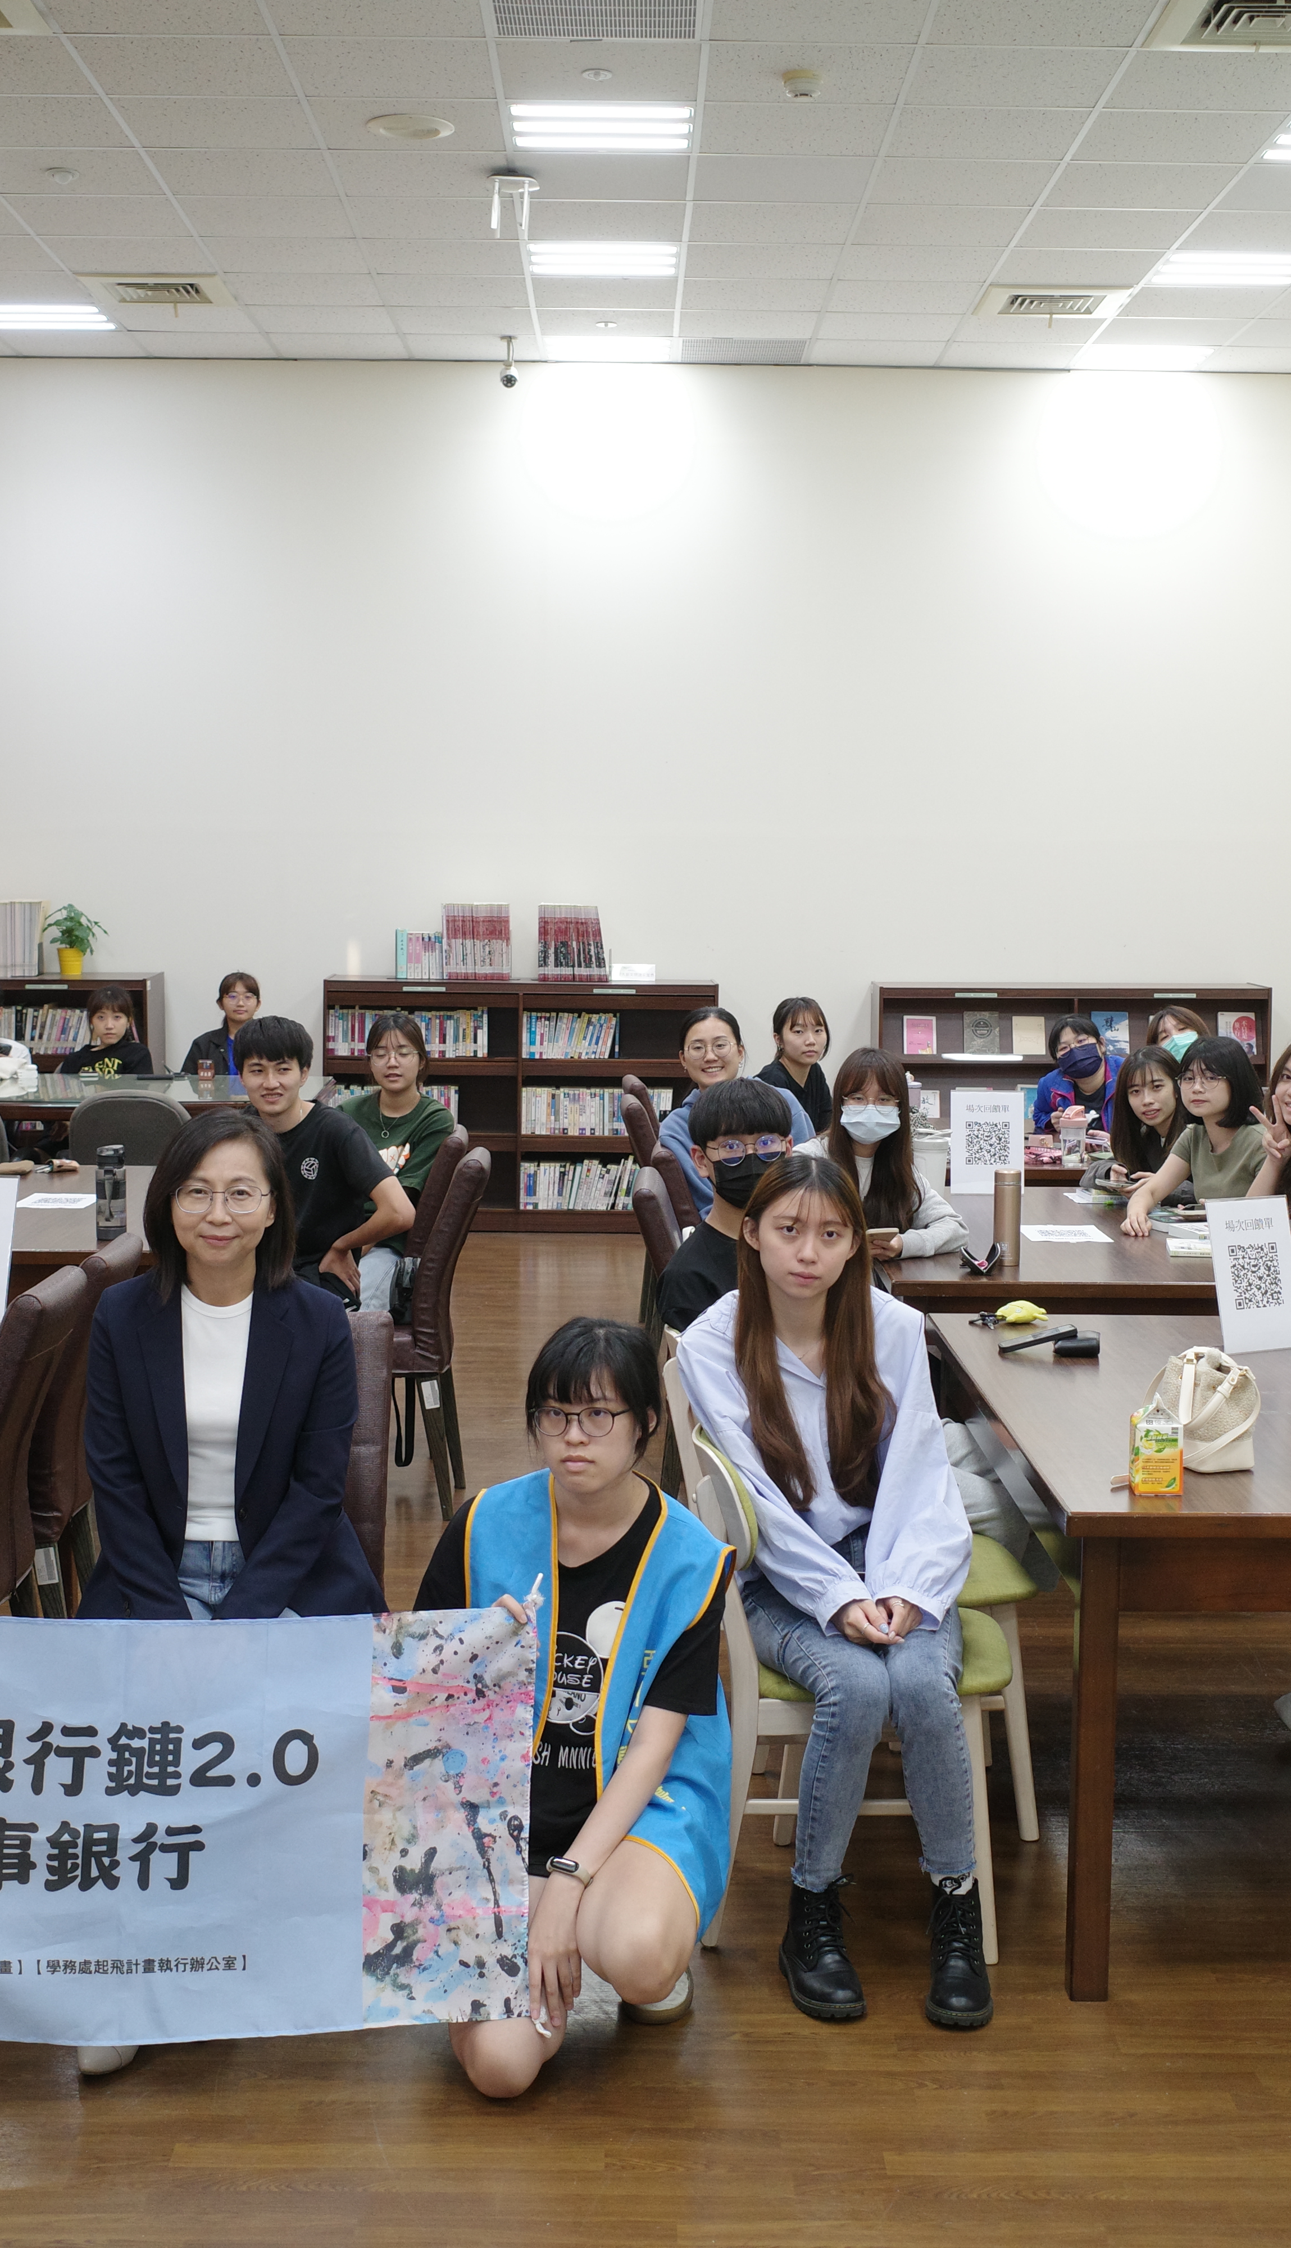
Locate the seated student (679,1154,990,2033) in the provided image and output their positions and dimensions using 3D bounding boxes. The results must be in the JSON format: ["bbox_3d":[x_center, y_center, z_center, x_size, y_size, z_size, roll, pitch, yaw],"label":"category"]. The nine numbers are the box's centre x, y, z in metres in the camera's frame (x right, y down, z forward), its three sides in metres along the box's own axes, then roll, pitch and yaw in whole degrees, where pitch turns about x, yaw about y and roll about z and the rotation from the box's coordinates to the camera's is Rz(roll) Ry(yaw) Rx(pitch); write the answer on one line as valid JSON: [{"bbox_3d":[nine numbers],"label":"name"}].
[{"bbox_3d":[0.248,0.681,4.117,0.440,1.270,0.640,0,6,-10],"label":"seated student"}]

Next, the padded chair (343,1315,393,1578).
[{"bbox_3d":[-0.624,0.798,3.948,0.450,0.950,0.580,1,5,-1],"label":"padded chair"}]

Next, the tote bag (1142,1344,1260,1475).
[{"bbox_3d":[0.904,0.460,4.241,0.180,0.176,0.130,1,6,5],"label":"tote bag"}]

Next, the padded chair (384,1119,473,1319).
[{"bbox_3d":[-0.797,0.464,7.520,0.614,0.960,0.465,0,6,-1],"label":"padded chair"}]

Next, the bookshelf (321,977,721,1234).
[{"bbox_3d":[-0.573,-0.090,12.163,1.802,1.143,0.376,1,6,0],"label":"bookshelf"}]

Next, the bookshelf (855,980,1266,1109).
[{"bbox_3d":[1.962,-0.054,12.239,1.780,1.130,0.430,1,5,-1],"label":"bookshelf"}]

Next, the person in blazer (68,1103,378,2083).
[{"bbox_3d":[-0.632,0.651,3.919,0.465,1.307,0.673,0,6,-6],"label":"person in blazer"}]

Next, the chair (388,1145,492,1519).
[{"bbox_3d":[-0.696,0.523,6.824,0.580,0.950,0.450,1,5,2],"label":"chair"}]

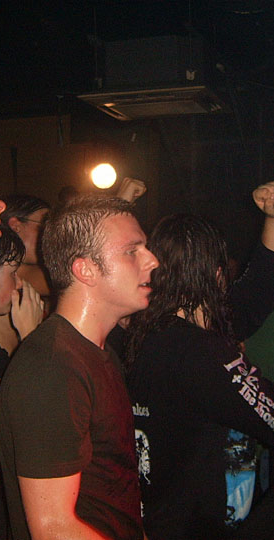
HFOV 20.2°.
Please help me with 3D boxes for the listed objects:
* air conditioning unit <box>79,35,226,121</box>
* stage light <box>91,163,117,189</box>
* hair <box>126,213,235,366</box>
[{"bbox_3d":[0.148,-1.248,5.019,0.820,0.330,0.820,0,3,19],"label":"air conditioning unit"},{"bbox_3d":[-0.253,-0.737,6.000,0.200,0.200,0.200,-1,2,-2],"label":"stage light"},{"bbox_3d":[0.109,0.049,1.930,0.270,0.380,0.270,1,3,27],"label":"hair"}]

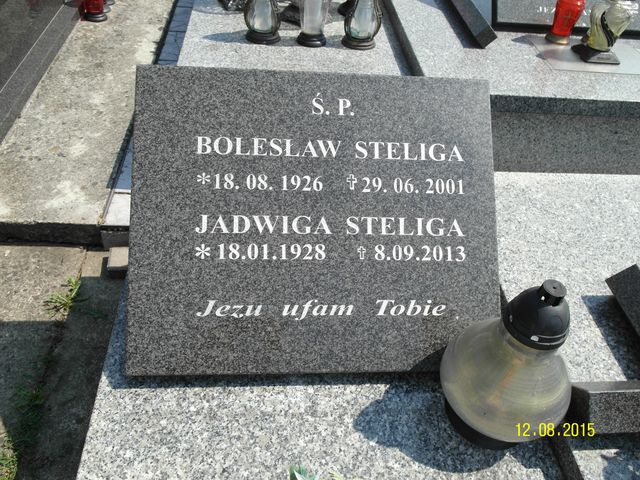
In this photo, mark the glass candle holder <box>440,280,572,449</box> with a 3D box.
[{"bbox_3d":[0.266,0.159,0.750,0.178,0.283,0.178,1,44,-6],"label":"glass candle holder"}]

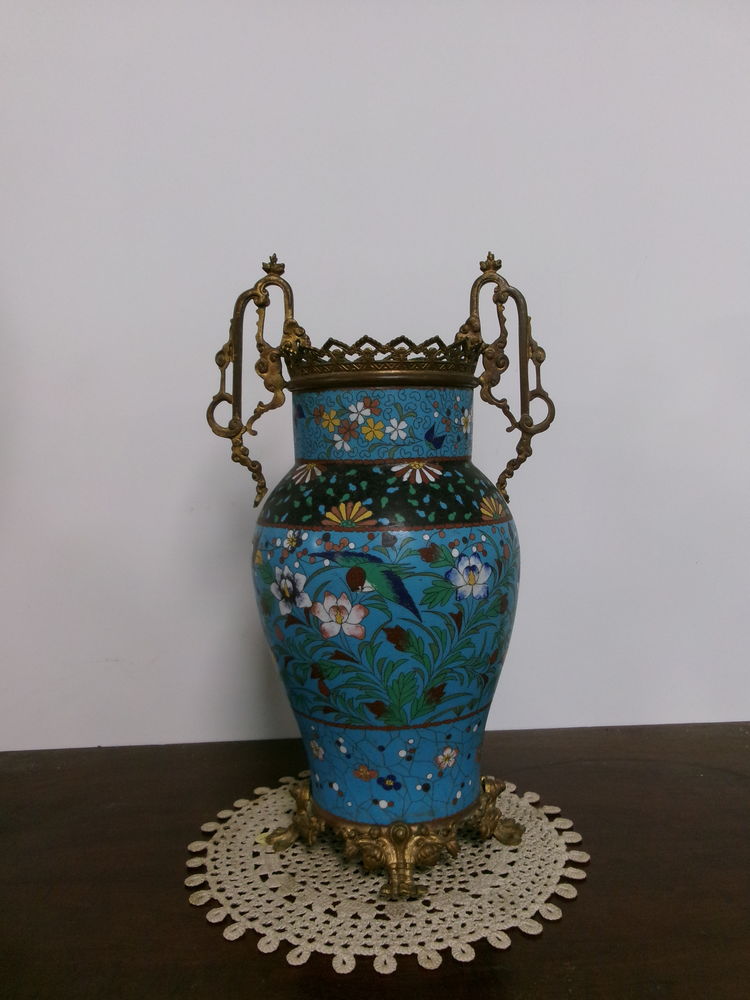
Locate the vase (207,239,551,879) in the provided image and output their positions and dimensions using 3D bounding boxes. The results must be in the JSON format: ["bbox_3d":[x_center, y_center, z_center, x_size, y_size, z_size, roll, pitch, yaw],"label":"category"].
[{"bbox_3d":[0.009,0.036,0.576,0.243,0.416,0.190,-2,5,0],"label":"vase"}]

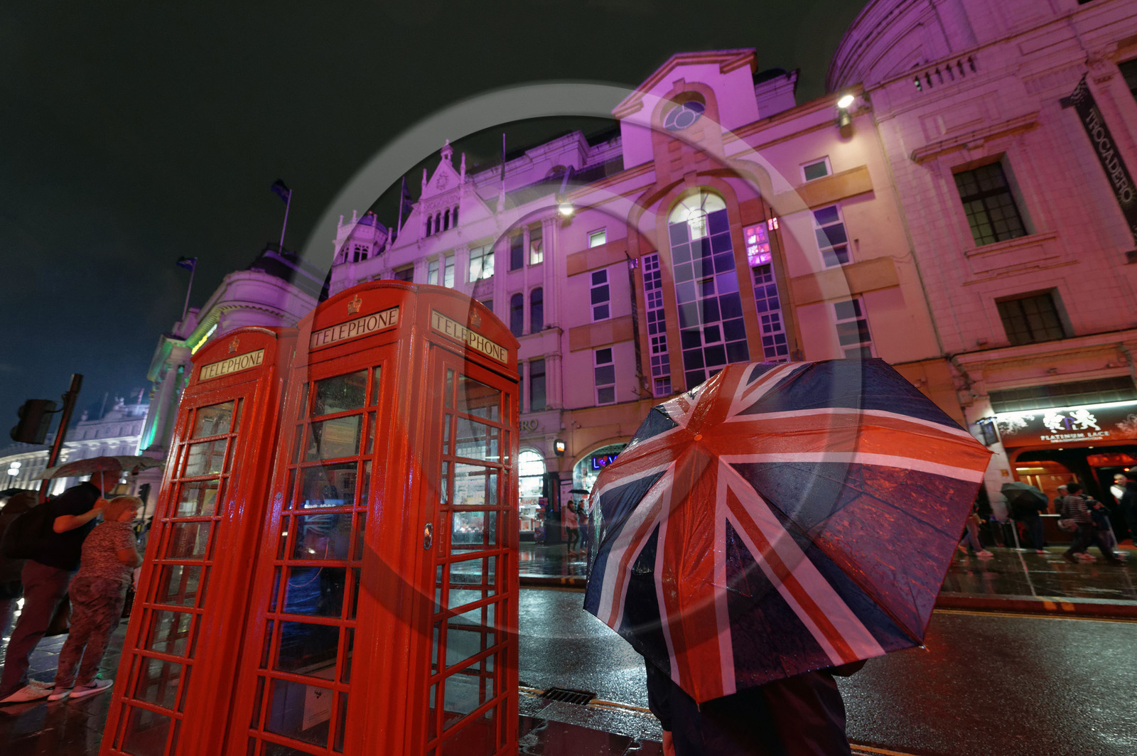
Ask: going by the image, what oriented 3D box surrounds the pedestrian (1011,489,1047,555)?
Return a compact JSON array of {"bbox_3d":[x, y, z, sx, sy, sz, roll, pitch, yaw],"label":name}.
[{"bbox_3d":[12.181,3.737,11.717,0.470,1.600,0.500,-15,-21,37],"label":"pedestrian"}]

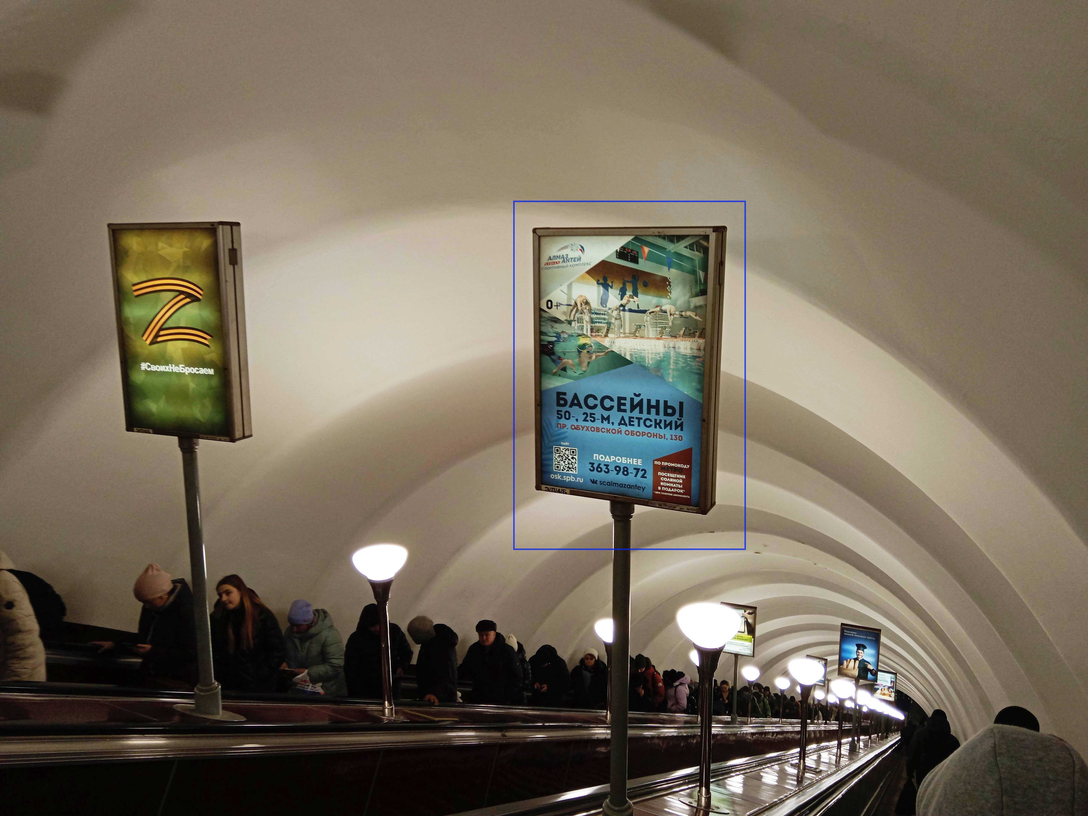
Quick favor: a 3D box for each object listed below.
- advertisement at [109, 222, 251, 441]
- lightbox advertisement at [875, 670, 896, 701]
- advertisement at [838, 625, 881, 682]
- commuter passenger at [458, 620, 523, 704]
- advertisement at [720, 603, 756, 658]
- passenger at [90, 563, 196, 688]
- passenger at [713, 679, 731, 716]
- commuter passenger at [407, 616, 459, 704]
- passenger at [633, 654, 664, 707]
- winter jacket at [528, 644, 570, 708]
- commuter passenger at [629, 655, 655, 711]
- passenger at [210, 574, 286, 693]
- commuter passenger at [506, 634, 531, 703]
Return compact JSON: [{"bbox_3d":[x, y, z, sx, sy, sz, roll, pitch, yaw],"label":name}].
[{"bbox_3d":[-1.702,-0.361,3.982,0.670,0.983,0.129,4,11,23],"label":"advertisement"},{"bbox_3d":[10.990,8.948,27.397,0.670,0.983,0.129,5,12,25],"label":"lightbox advertisement"},{"bbox_3d":[5.643,4.360,15.166,0.670,0.983,0.129,5,11,24],"label":"advertisement"},{"bbox_3d":[-0.589,3.210,9.579,0.620,1.740,0.440,2,11,12],"label":"commuter passenger"},{"bbox_3d":[3.729,4.225,16.276,0.670,0.983,0.129,5,12,25],"label":"advertisement"},{"bbox_3d":[-2.208,1.673,5.015,0.550,1.610,0.500,6,13,25],"label":"passenger"},{"bbox_3d":[4.370,7.468,20.873,0.500,1.660,0.420,3,11,14],"label":"passenger"},{"bbox_3d":[-0.950,2.490,7.170,0.520,1.681,0.440,10,16,40],"label":"commuter passenger"},{"bbox_3d":[1.601,4.653,13.335,0.520,1.840,0.420,9,15,37],"label":"passenger"},{"bbox_3d":[0.054,3.149,9.820,0.520,0.977,0.380,5,13,22],"label":"winter jacket"},{"bbox_3d":[1.455,4.556,12.986,0.520,1.800,0.420,7,14,30],"label":"commuter passenger"},{"bbox_3d":[-1.892,1.820,5.458,0.520,1.646,0.400,5,13,21],"label":"passenger"},{"bbox_3d":[-0.307,3.210,9.236,0.500,1.662,0.360,6,13,25],"label":"commuter passenger"}]

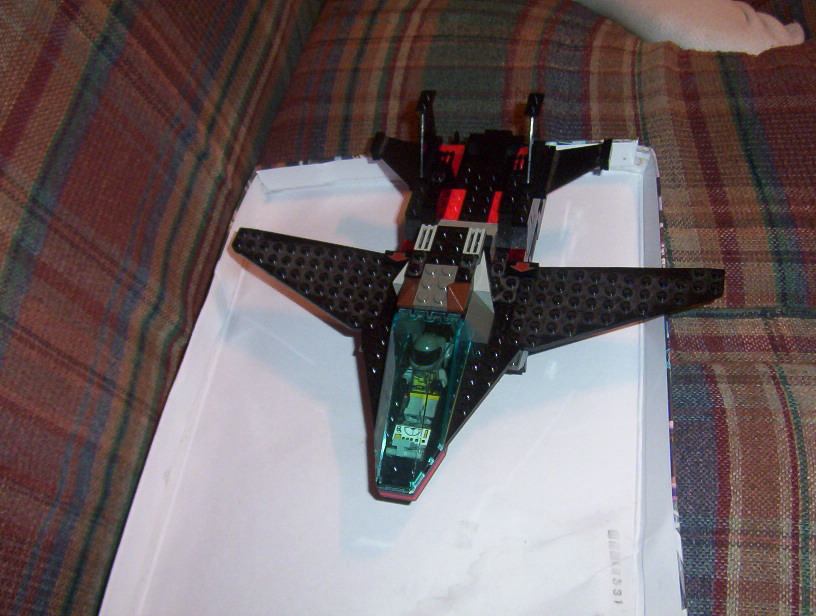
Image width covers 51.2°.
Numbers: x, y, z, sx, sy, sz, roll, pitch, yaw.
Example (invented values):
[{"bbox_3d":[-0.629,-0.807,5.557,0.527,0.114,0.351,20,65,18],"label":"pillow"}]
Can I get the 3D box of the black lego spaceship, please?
[{"bbox_3d":[0.022,-0.011,0.418,0.255,0.074,0.215,6,57,17],"label":"black lego spaceship"}]

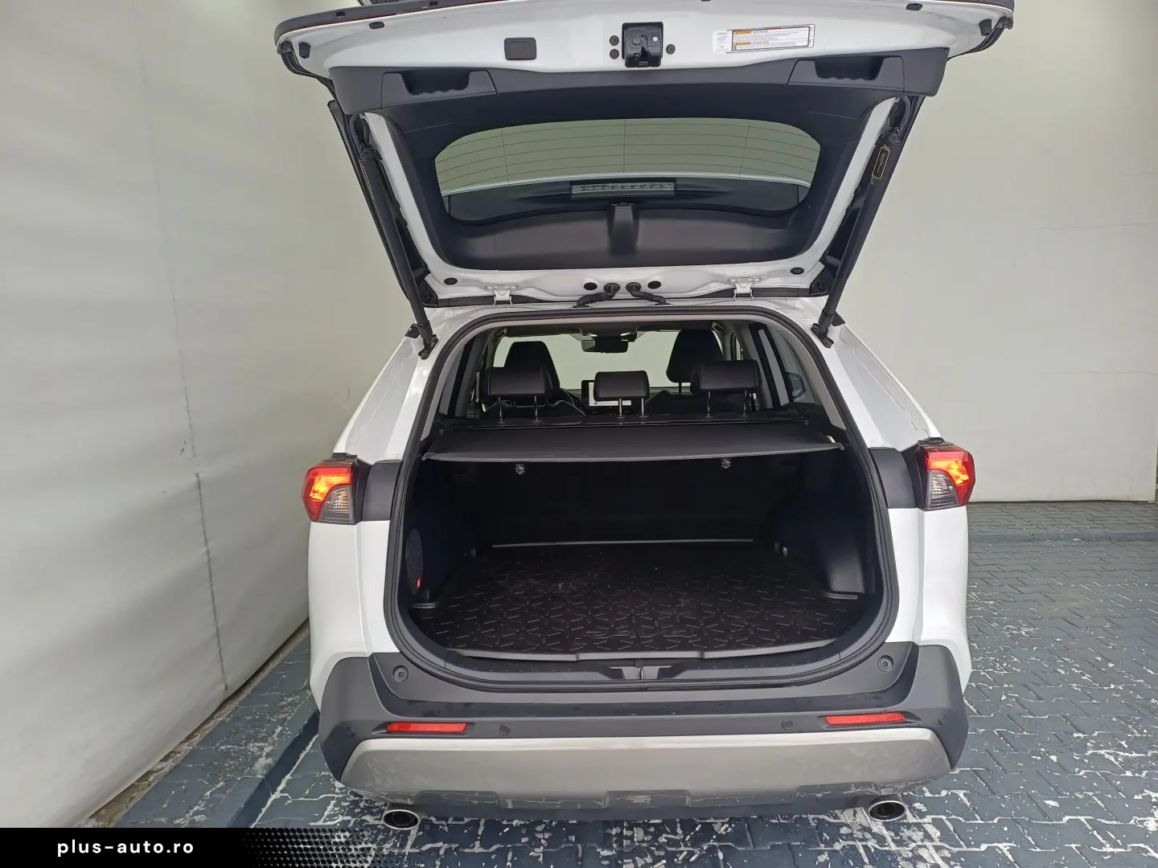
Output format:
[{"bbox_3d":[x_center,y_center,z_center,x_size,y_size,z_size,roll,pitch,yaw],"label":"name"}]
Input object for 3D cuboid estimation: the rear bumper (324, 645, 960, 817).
[{"bbox_3d":[0.155,0.701,2.090,1.750,0.440,0.430,-1,6,1],"label":"rear bumper"}]

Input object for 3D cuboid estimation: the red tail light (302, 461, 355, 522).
[{"bbox_3d":[-0.592,0.130,2.002,0.178,0.148,0.185,-1,6,0],"label":"red tail light"}]

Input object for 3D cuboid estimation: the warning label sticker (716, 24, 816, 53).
[{"bbox_3d":[0.287,-0.613,1.297,0.155,0.040,0.004,-3,41,2],"label":"warning label sticker"}]

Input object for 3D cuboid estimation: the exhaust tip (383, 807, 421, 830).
[{"bbox_3d":[-0.412,0.894,1.992,0.088,0.063,0.110,-1,6,1],"label":"exhaust tip"}]

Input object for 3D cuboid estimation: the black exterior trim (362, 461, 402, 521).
[{"bbox_3d":[-0.469,0.133,1.991,0.095,0.146,0.060,-1,6,0],"label":"black exterior trim"}]

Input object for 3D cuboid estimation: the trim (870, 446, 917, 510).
[{"bbox_3d":[0.742,0.103,1.980,0.095,0.146,0.060,-1,6,0],"label":"trim"}]

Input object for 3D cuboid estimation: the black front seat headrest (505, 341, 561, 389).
[{"bbox_3d":[-0.218,-0.306,3.845,0.255,0.245,0.140,-1,6,1],"label":"black front seat headrest"}]

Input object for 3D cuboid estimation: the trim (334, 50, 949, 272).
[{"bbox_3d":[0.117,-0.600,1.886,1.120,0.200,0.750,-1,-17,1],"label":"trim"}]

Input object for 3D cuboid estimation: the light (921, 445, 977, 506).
[{"bbox_3d":[0.872,0.095,1.988,0.178,0.148,0.185,-1,6,0],"label":"light"}]

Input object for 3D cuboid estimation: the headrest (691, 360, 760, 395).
[{"bbox_3d":[0.516,-0.200,2.937,0.230,0.120,0.120,-1,6,1],"label":"headrest"}]

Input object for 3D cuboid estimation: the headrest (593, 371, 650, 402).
[{"bbox_3d":[0.142,-0.162,2.799,0.184,0.108,0.100,-1,6,0],"label":"headrest"}]

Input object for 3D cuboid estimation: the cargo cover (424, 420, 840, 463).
[{"bbox_3d":[0.139,0.017,2.326,1.080,0.055,0.690,-1,6,0],"label":"cargo cover"}]

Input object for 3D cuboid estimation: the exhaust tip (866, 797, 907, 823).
[{"bbox_3d":[0.709,0.867,1.968,0.088,0.063,0.110,-1,6,1],"label":"exhaust tip"}]

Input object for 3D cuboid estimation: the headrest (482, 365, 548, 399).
[{"bbox_3d":[-0.206,-0.176,2.789,0.217,0.120,0.105,-1,6,0],"label":"headrest"}]

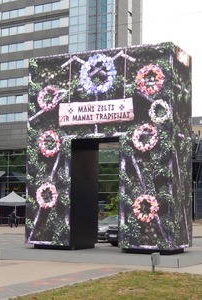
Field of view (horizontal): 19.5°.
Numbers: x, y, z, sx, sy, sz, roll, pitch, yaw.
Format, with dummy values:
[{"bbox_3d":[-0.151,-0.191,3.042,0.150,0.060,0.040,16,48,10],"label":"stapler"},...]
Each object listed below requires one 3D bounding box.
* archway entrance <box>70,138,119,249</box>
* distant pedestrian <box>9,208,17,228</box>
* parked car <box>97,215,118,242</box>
[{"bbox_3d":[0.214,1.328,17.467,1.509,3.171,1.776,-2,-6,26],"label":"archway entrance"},{"bbox_3d":[-8.211,6.437,55.300,0.500,1.740,0.520,1,-5,-6],"label":"distant pedestrian"},{"bbox_3d":[1.493,4.487,32.926,1.840,1.600,4.450,-2,-6,25],"label":"parked car"}]

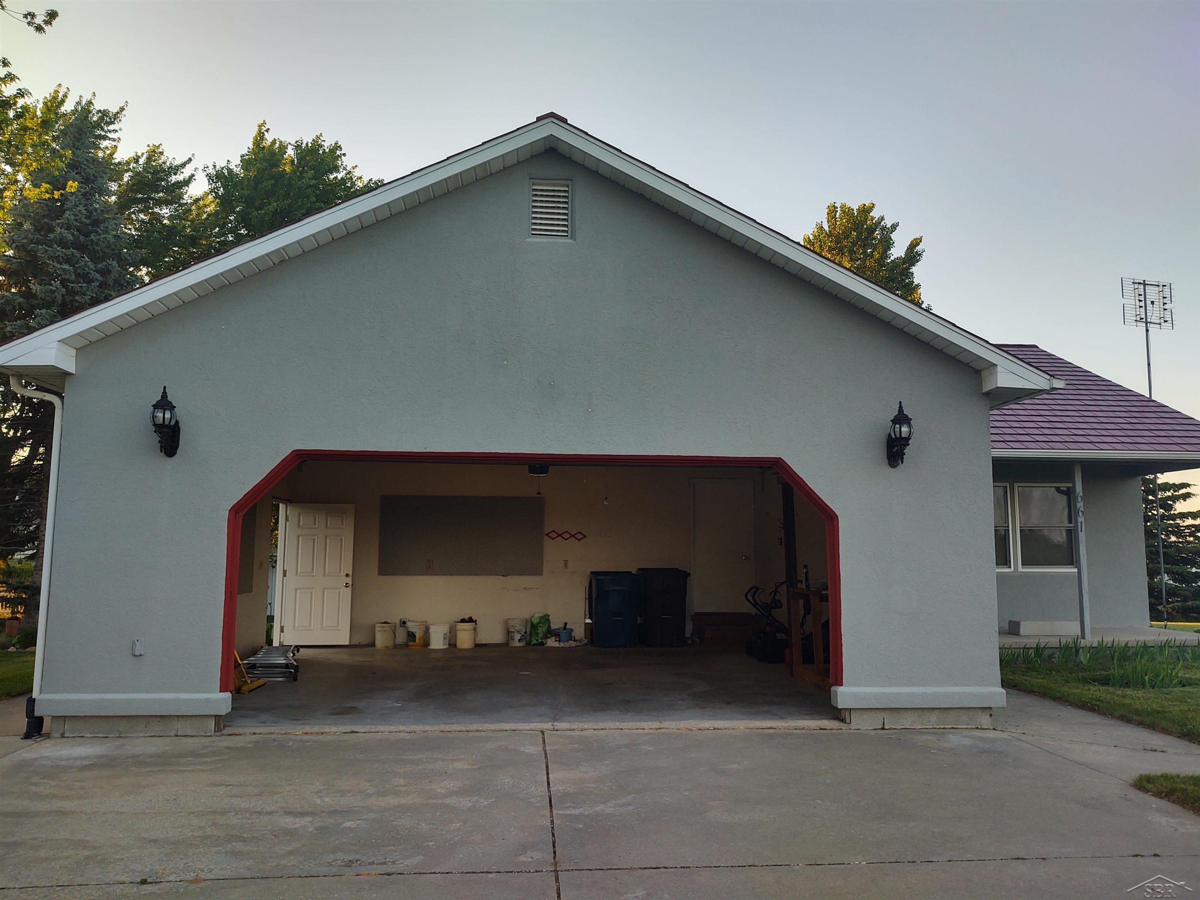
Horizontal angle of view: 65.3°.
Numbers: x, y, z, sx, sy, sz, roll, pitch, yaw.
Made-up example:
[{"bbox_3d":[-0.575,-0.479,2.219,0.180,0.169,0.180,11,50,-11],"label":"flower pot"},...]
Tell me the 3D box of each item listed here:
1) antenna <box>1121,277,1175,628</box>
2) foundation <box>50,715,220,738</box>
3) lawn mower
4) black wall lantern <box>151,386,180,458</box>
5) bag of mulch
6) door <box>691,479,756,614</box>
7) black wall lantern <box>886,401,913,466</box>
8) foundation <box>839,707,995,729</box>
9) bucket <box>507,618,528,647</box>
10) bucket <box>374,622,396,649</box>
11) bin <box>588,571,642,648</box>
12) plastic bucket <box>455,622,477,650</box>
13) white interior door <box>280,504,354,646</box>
[{"bbox_3d":[9.813,0.123,16.486,1.100,6.420,0.320,2,-7,-17],"label":"antenna"},{"bbox_3d":[-3.570,2.124,7.276,1.250,0.170,0.200,1,-6,-5],"label":"foundation"},{"bbox_3d":[2.398,2.235,12.309,1.100,1.020,0.600,-1,-6,9],"label":"lawn mower"},{"bbox_3d":[-3.388,-0.221,7.303,0.200,0.545,0.290,1,-6,-5],"label":"black wall lantern"},{"bbox_3d":[-0.892,2.676,13.985,0.330,0.480,0.180,1,-6,-5],"label":"bag of mulch"},{"bbox_3d":[1.921,1.497,14.585,0.980,2.060,0.070,1,-6,-5],"label":"door"},{"bbox_3d":[2.554,-0.140,7.988,0.210,0.560,0.275,1,-6,-5],"label":"black wall lantern"},{"bbox_3d":[2.689,2.269,7.991,1.270,0.180,0.250,1,-6,-5],"label":"foundation"},{"bbox_3d":[-1.212,2.685,13.765,0.300,0.395,0.300,1,-6,-5],"label":"bucket"},{"bbox_3d":[-3.101,2.663,13.477,0.305,0.370,0.305,1,-6,-5],"label":"bucket"},{"bbox_3d":[0.228,2.362,13.908,0.680,1.090,0.750,1,-6,-5],"label":"bin"},{"bbox_3d":[-1.953,2.677,13.572,0.305,0.375,0.305,1,-6,-5],"label":"plastic bucket"},{"bbox_3d":[-4.085,1.811,13.619,0.920,2.030,0.050,1,-6,-5],"label":"white interior door"}]

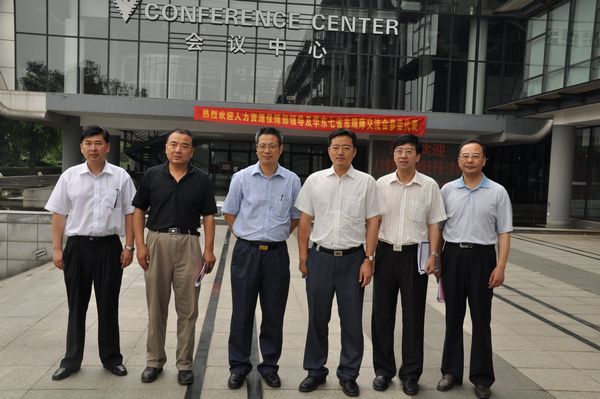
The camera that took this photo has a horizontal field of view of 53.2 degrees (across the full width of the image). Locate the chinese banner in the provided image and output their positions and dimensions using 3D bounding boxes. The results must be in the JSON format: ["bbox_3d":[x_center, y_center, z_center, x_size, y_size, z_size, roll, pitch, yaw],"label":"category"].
[{"bbox_3d":[0.394,-2.942,22.500,8.771,0.713,0.060,2,3,-5],"label":"chinese banner"}]

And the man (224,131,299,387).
[{"bbox_3d":[-0.261,0.378,4.115,0.540,1.745,0.360,2,3,-5],"label":"man"}]

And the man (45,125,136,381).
[{"bbox_3d":[-1.461,0.351,4.190,0.620,1.730,0.340,1,3,-16],"label":"man"}]

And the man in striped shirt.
[{"bbox_3d":[0.723,0.426,4.127,0.570,1.735,0.340,3,3,13],"label":"man in striped shirt"}]

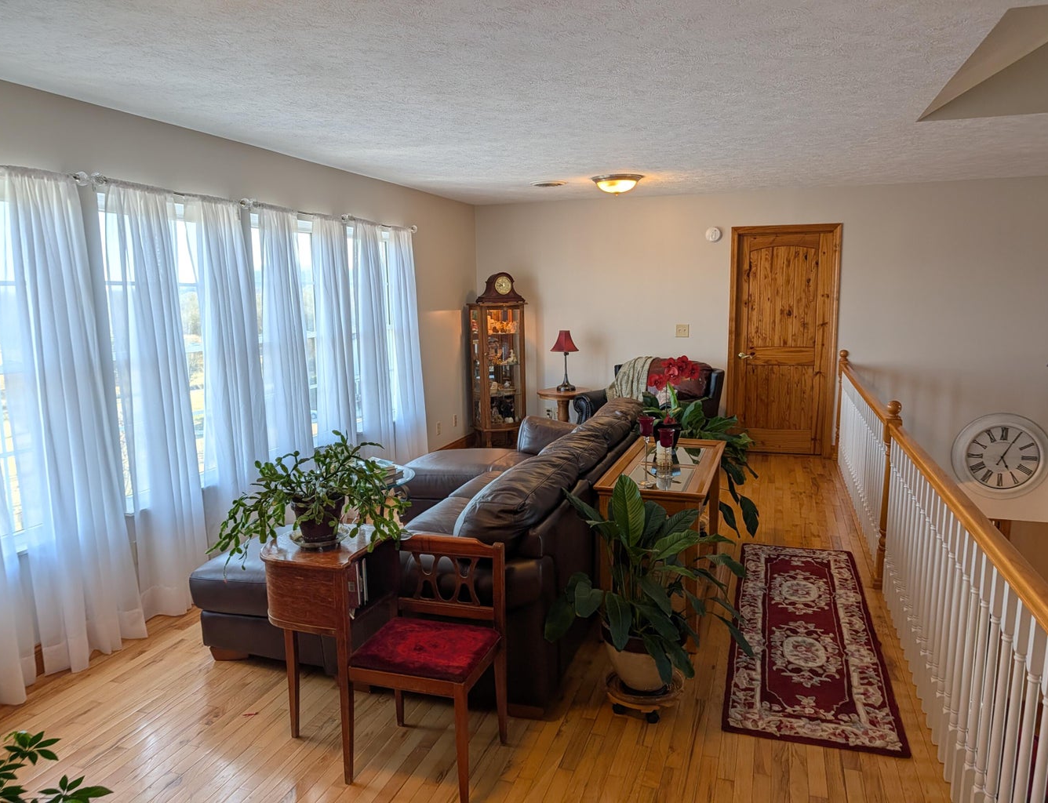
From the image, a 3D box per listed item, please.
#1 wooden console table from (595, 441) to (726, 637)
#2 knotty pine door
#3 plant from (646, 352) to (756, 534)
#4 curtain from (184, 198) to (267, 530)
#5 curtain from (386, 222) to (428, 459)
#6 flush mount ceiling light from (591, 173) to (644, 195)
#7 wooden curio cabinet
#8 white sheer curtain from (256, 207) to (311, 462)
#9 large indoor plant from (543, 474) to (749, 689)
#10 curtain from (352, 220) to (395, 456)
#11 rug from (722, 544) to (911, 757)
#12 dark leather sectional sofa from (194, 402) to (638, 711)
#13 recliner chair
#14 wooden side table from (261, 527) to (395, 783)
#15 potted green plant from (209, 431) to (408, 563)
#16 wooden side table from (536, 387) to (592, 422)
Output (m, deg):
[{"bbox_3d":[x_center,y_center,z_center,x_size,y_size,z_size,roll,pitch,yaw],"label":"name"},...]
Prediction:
[{"bbox_3d":[0.724,0.662,3.768,0.480,0.730,1.150,2,9,18],"label":"wooden console table"},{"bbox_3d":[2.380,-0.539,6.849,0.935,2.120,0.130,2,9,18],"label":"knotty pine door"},{"bbox_3d":[1.094,0.372,4.728,0.760,1.000,0.760,2,9,18],"label":"plant"},{"bbox_3d":[-1.582,-0.042,4.053,0.140,2.070,0.560,2,9,18],"label":"curtain"},{"bbox_3d":[-0.918,-0.353,6.011,0.140,2.070,0.550,2,9,18],"label":"curtain"},{"bbox_3d":[0.722,-1.659,5.697,0.415,0.145,0.415,2,10,18],"label":"flush mount ceiling light"},{"bbox_3d":[-0.253,-0.256,7.466,0.540,1.440,0.430,-4,10,-23],"label":"wooden curio cabinet"},{"bbox_3d":[-1.423,-0.117,4.521,0.140,2.070,0.470,2,9,18],"label":"white sheer curtain"},{"bbox_3d":[0.460,0.689,2.818,0.770,0.830,0.700,1,9,9],"label":"large indoor plant"},{"bbox_3d":[-1.087,-0.274,5.514,0.140,2.070,0.490,2,9,18],"label":"curtain"},{"bbox_3d":[1.353,1.055,3.594,0.620,0.012,2.070,2,10,18],"label":"rug"},{"bbox_3d":[-0.220,0.508,4.306,1.630,0.900,2.880,2,10,18],"label":"dark leather sectional sofa"},{"bbox_3d":[1.116,0.117,6.602,1.070,0.930,0.920,6,11,37],"label":"recliner chair"},{"bbox_3d":[-0.685,0.858,2.644,0.425,0.745,0.435,2,10,18],"label":"wooden side table"},{"bbox_3d":[-0.750,0.337,2.599,0.690,0.480,0.580,-3,9,-16],"label":"potted green plant"},{"bbox_3d":[0.407,0.196,7.151,0.540,0.605,0.540,2,10,18],"label":"wooden side table"}]

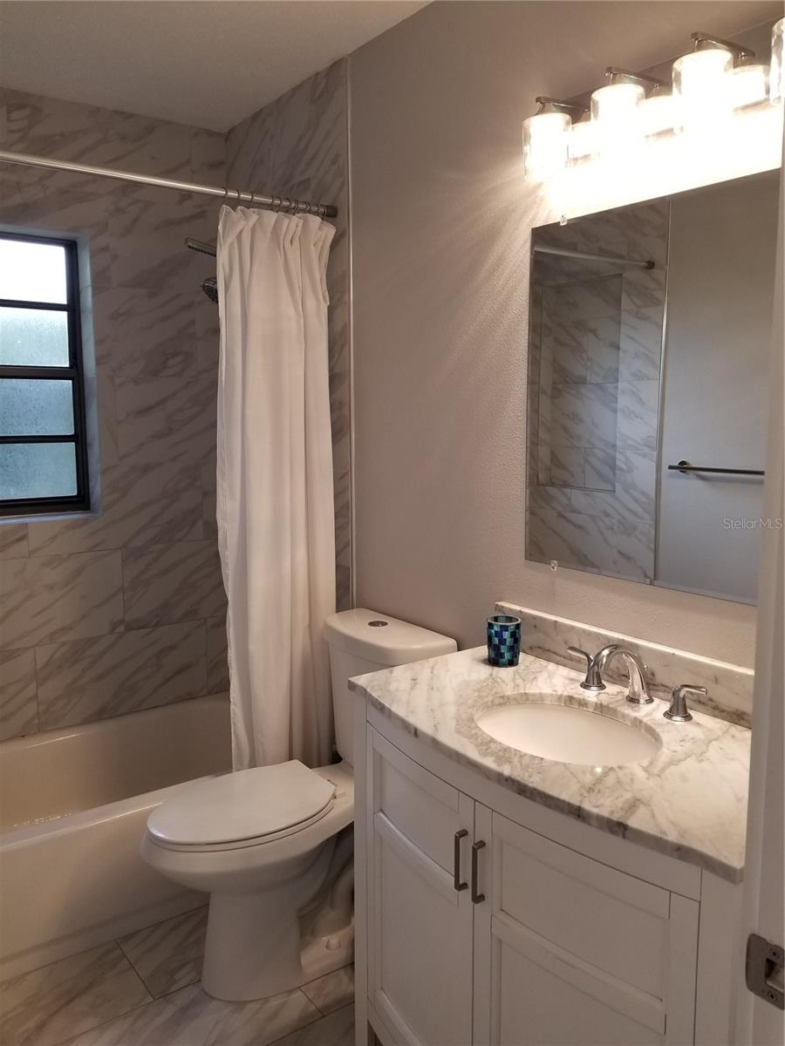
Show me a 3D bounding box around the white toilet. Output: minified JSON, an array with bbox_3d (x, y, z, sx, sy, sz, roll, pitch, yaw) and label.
[{"bbox_3d":[-0.276,0.736,2.056,0.751,0.859,0.476,-6,9,-36],"label":"white toilet"}]

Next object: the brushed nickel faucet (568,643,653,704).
[{"bbox_3d":[0.394,0.281,1.550,0.164,0.122,0.195,-6,9,-36],"label":"brushed nickel faucet"}]

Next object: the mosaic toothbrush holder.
[{"bbox_3d":[0.249,0.264,1.753,0.076,0.102,0.076,0,8,0],"label":"mosaic toothbrush holder"}]

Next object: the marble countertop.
[{"bbox_3d":[0.328,0.369,1.426,0.481,0.020,0.875,-6,9,-36],"label":"marble countertop"}]

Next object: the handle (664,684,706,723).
[{"bbox_3d":[0.535,0.326,1.433,0.048,0.065,0.078,-6,9,-36],"label":"handle"}]

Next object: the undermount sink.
[{"bbox_3d":[0.306,0.442,1.416,0.308,0.150,0.373,-6,9,-36],"label":"undermount sink"}]

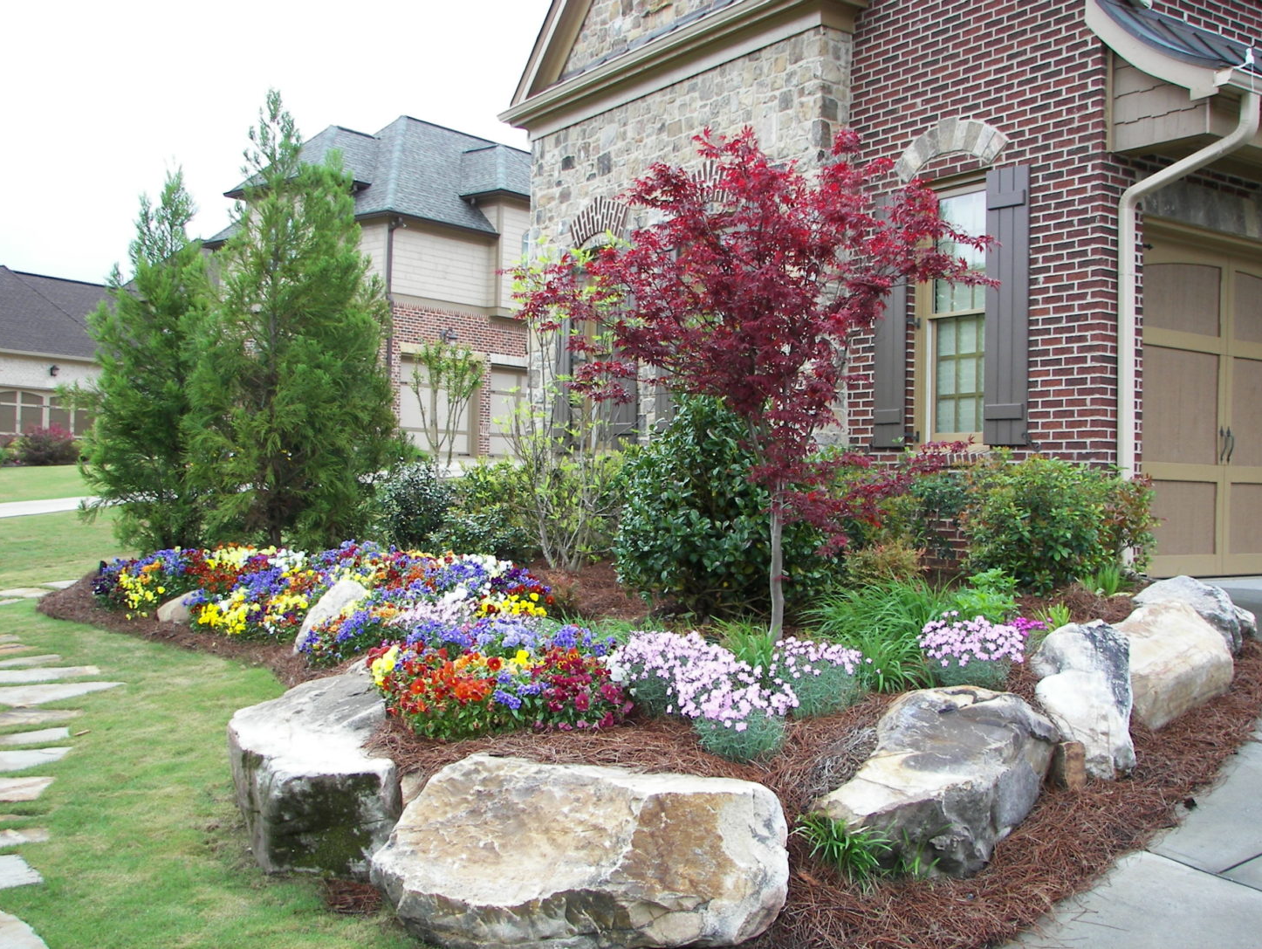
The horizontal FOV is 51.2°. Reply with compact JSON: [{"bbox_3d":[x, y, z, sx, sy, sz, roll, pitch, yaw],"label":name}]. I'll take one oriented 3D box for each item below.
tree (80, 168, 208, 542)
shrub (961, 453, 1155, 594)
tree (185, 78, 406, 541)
[{"bbox_3d":[-4.536,-1.061,12.500,1.381,3.652,1.450,1,-2,-20],"label":"tree"},{"bbox_3d":[2.788,0.320,8.600,1.266,0.917,1.050,0,-2,18],"label":"shrub"},{"bbox_3d":[-2.785,-1.285,11.000,1.843,3.866,1.800,1,-2,-14],"label":"tree"}]

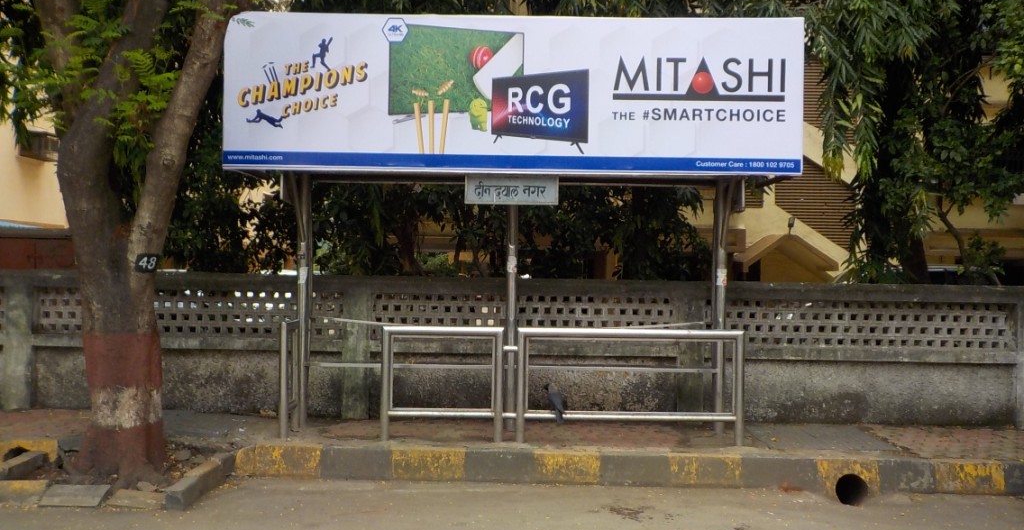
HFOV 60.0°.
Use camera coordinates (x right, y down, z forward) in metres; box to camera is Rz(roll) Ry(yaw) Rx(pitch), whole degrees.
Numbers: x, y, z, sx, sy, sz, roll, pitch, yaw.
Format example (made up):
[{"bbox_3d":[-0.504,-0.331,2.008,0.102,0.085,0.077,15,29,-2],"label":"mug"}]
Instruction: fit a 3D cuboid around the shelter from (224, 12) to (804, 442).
[{"bbox_3d":[0.030,-0.310,8.500,5.130,3.800,1.350,1,0,1],"label":"shelter"}]

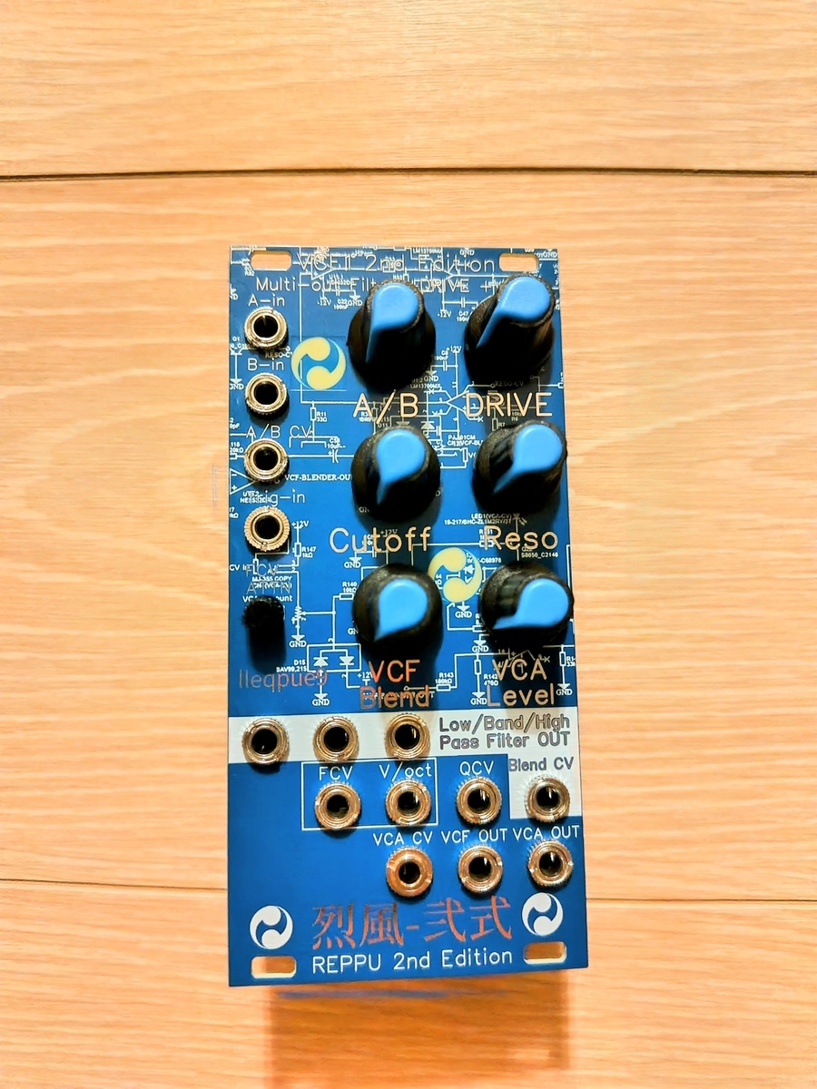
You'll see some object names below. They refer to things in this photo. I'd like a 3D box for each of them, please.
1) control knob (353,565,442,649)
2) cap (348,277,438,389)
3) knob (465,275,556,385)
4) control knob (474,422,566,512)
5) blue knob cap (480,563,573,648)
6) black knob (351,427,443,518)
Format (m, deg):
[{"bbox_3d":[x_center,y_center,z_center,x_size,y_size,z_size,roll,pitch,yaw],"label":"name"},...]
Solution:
[{"bbox_3d":[-0.001,0.010,0.118,0.016,0.017,0.016,0,85,-4],"label":"control knob"},{"bbox_3d":[-0.002,-0.037,0.123,0.016,0.017,0.016,45,84,1],"label":"cap"},{"bbox_3d":[0.019,-0.038,0.124,0.016,0.017,0.016,-24,87,-5],"label":"knob"},{"bbox_3d":[0.020,-0.014,0.122,0.016,0.017,0.016,0,85,-4],"label":"control knob"},{"bbox_3d":[0.021,0.010,0.120,0.016,0.017,0.016,-34,88,-6],"label":"blue knob cap"},{"bbox_3d":[-0.002,-0.013,0.120,0.016,0.017,0.016,0,85,-4],"label":"black knob"}]

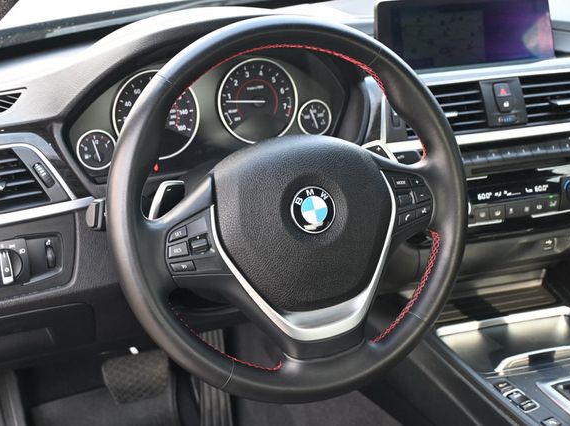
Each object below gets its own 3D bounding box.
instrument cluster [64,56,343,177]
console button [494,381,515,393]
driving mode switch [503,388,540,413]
[{"bbox_3d":[-0.088,-0.119,1.037,0.345,0.138,0.055,-11,7,-24],"label":"instrument cluster"},{"bbox_3d":[0.264,0.211,1.050,0.021,0.007,0.017,-11,28,-24],"label":"console button"},{"bbox_3d":[0.276,0.217,1.012,0.024,0.009,0.037,-11,27,-22],"label":"driving mode switch"}]

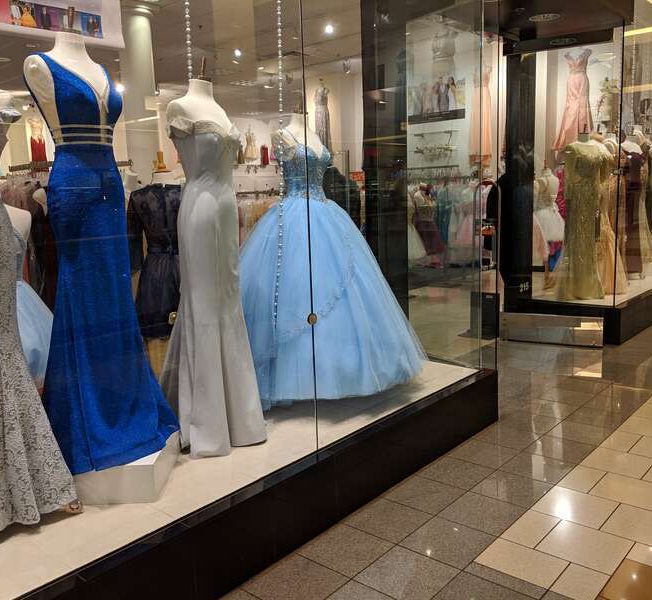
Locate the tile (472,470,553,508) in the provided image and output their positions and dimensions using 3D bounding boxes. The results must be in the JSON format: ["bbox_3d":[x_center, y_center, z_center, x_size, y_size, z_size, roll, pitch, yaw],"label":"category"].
[{"bbox_3d":[0.922,0.933,3.074,0.302,0.014,0.302,6,12,41],"label":"tile"}]

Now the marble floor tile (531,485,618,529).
[{"bbox_3d":[1.152,0.959,2.886,0.308,0.010,0.305,5,12,42],"label":"marble floor tile"}]

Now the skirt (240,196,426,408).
[{"bbox_3d":[-0.121,-0.104,3.963,1.439,1.080,1.411,-2,9,0],"label":"skirt"}]

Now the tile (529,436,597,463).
[{"bbox_3d":[1.323,0.847,3.523,0.305,0.012,0.305,6,12,41],"label":"tile"}]

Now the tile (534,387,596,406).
[{"bbox_3d":[1.709,0.693,4.393,0.302,0.014,0.302,6,12,41],"label":"tile"}]

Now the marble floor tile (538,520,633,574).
[{"bbox_3d":[1.064,1.014,2.560,0.308,0.010,0.305,5,12,42],"label":"marble floor tile"}]

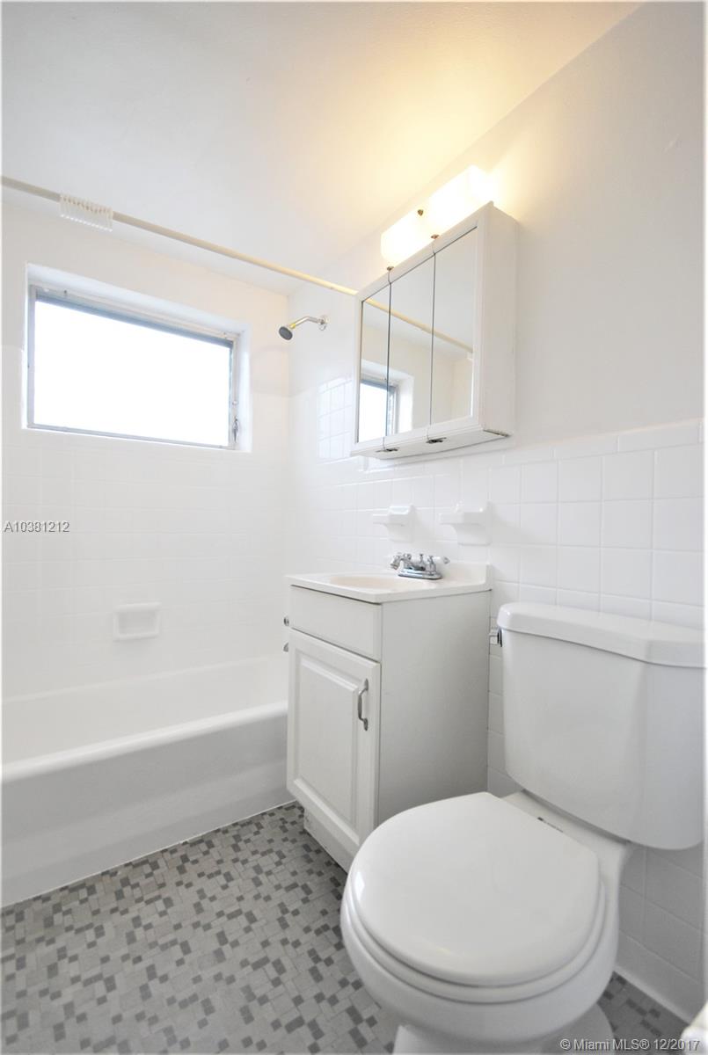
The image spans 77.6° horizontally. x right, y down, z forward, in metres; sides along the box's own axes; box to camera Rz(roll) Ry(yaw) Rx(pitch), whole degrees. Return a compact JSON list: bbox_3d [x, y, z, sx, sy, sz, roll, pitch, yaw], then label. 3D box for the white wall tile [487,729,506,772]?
[{"bbox_3d":[0.424,0.647,1.269,0.009,0.108,0.108,1,0,-35],"label":"white wall tile"}]

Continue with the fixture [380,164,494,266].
[{"bbox_3d":[0.258,-0.992,1.447,0.100,0.106,0.412,1,0,-35],"label":"fixture"}]

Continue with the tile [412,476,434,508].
[{"bbox_3d":[0.245,-0.122,1.538,0.009,0.108,0.108,1,0,-35],"label":"tile"}]

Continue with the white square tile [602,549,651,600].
[{"bbox_3d":[0.623,0.102,1.002,0.009,0.108,0.108,1,0,-35],"label":"white square tile"}]

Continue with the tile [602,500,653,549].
[{"bbox_3d":[0.628,-0.007,1.014,0.009,0.107,0.107,1,0,-36],"label":"tile"}]

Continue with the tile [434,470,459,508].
[{"bbox_3d":[0.311,-0.123,1.459,0.010,0.108,0.108,1,0,-36],"label":"tile"}]

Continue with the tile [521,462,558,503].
[{"bbox_3d":[0.500,-0.118,1.181,0.009,0.108,0.108,1,0,-35],"label":"tile"}]

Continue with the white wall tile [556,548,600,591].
[{"bbox_3d":[0.564,0.102,1.105,0.010,0.108,0.108,1,0,-36],"label":"white wall tile"}]

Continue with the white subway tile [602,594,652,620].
[{"bbox_3d":[0.624,0.214,1.015,0.009,0.107,0.107,1,0,-36],"label":"white subway tile"}]

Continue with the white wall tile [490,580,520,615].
[{"bbox_3d":[0.431,0.209,1.270,0.009,0.108,0.108,1,0,-35],"label":"white wall tile"}]

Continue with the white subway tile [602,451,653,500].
[{"bbox_3d":[0.627,-0.117,1.003,0.009,0.108,0.108,1,0,-35],"label":"white subway tile"}]

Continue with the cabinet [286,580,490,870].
[{"bbox_3d":[0.087,0.590,1.379,0.425,0.841,0.484,1,0,-36],"label":"cabinet"}]

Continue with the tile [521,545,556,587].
[{"bbox_3d":[0.500,0.100,1.194,0.010,0.108,0.108,1,0,-36],"label":"tile"}]

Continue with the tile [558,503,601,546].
[{"bbox_3d":[0.561,-0.008,1.092,0.009,0.108,0.108,1,0,-35],"label":"tile"}]

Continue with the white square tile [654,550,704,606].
[{"bbox_3d":[0.687,0.103,0.913,0.009,0.108,0.108,1,0,-35],"label":"white square tile"}]

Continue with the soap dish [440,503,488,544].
[{"bbox_3d":[0.336,-0.013,1.340,0.088,0.125,0.120,1,0,-36],"label":"soap dish"}]

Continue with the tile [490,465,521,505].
[{"bbox_3d":[0.440,-0.120,1.282,0.010,0.108,0.108,1,0,-36],"label":"tile"}]

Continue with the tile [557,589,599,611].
[{"bbox_3d":[0.562,0.211,1.105,0.010,0.108,0.108,1,0,-36],"label":"tile"}]

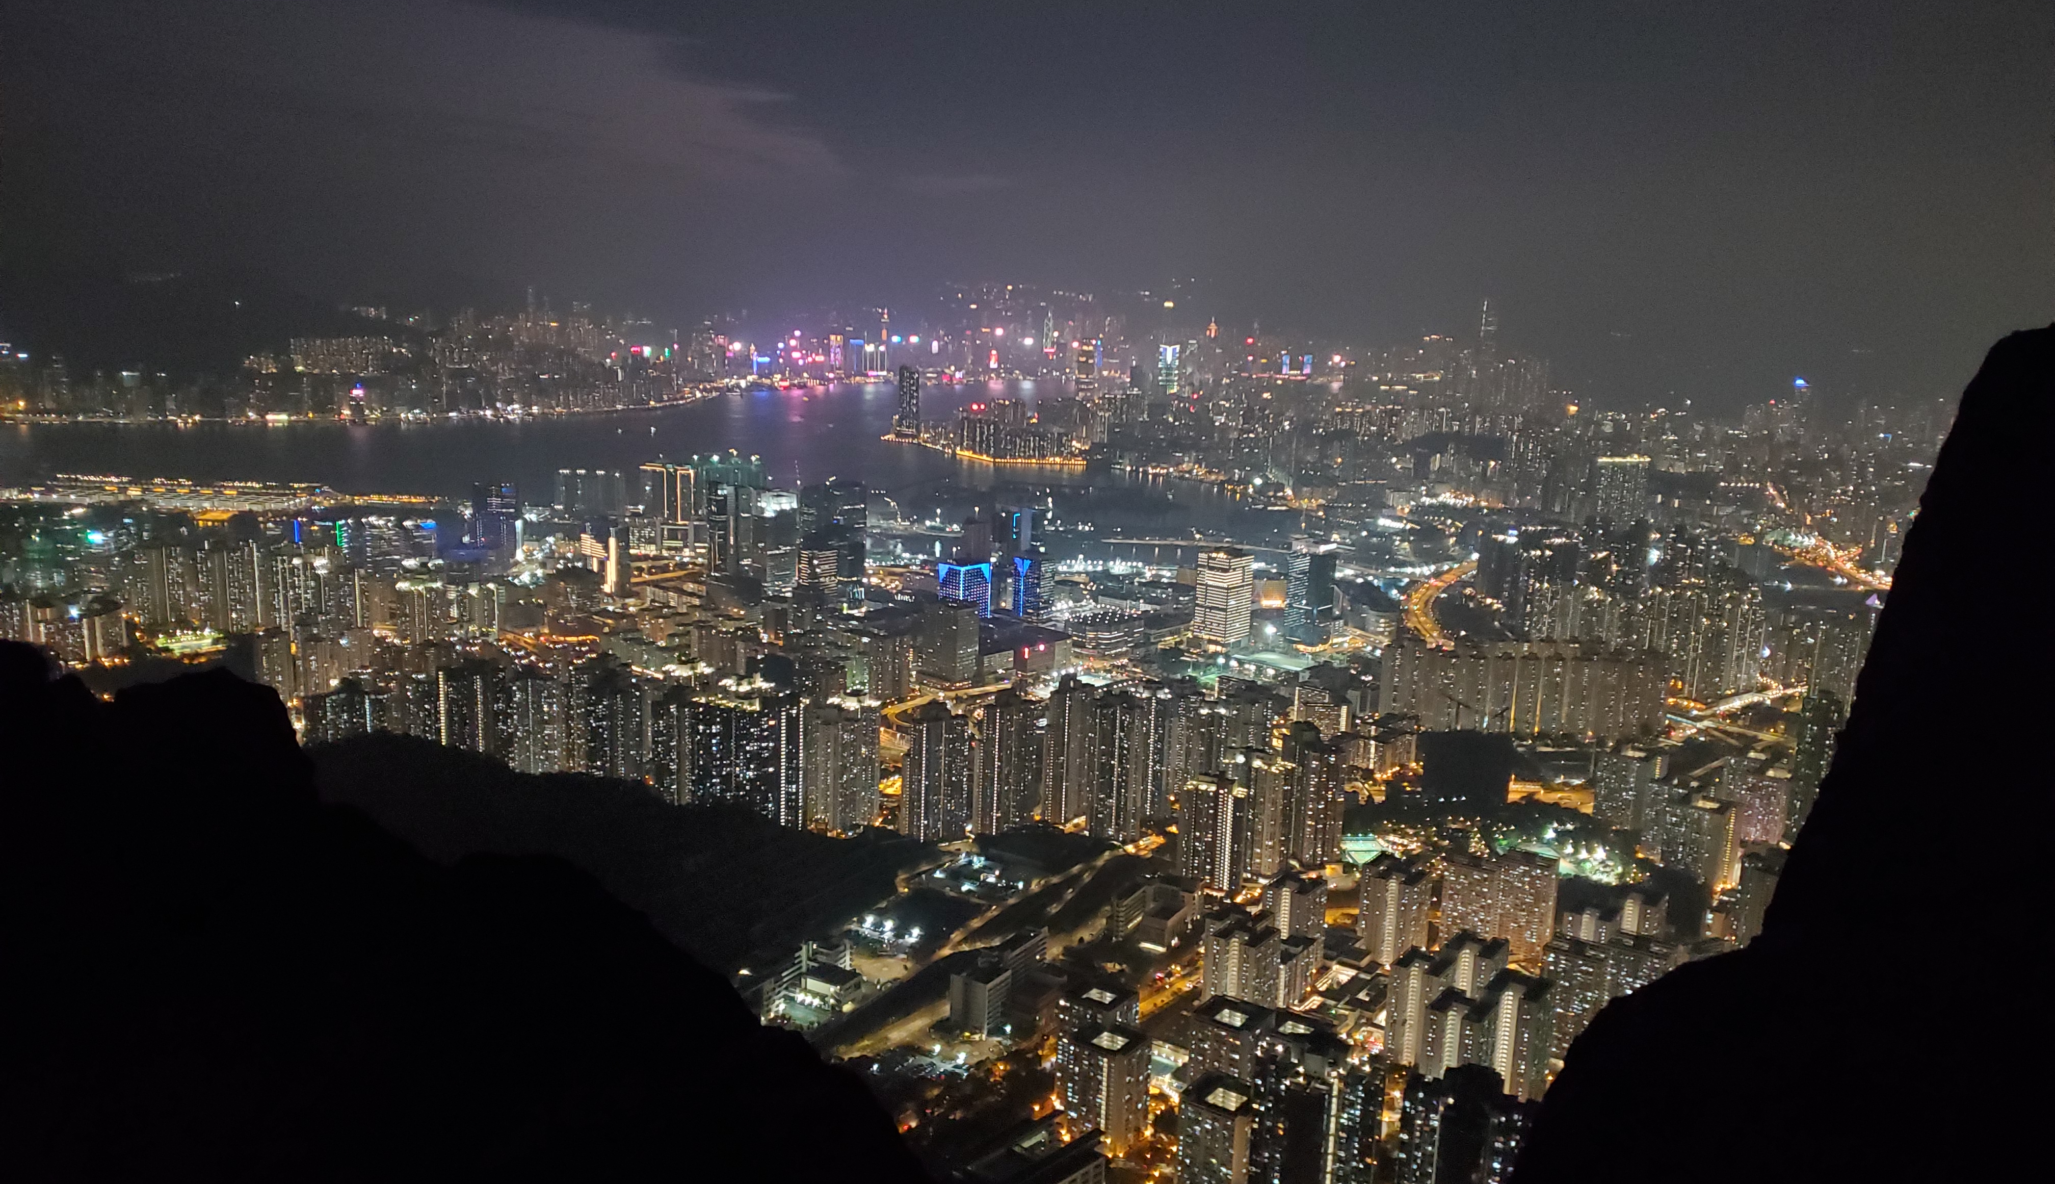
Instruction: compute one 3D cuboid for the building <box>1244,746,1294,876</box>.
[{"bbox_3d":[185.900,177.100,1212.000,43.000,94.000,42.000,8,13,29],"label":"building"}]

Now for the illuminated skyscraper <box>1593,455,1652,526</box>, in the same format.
[{"bbox_3d":[1321.200,-211.800,3433.700,118.000,170.000,30.000,-2,12,-20],"label":"illuminated skyscraper"}]

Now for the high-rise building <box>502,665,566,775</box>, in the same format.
[{"bbox_3d":[-406.500,117.700,1271.800,48.000,106.000,46.000,6,12,20],"label":"high-rise building"}]

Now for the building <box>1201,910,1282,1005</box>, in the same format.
[{"bbox_3d":[129.000,226.500,935.600,35.000,51.000,33.000,10,14,36],"label":"building"}]

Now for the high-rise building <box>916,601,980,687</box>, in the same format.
[{"bbox_3d":[-94.900,59.400,1870.800,60.000,93.000,41.000,10,14,34],"label":"high-rise building"}]

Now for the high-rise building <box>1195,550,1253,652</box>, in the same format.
[{"bbox_3d":[286.100,12.600,2244.500,57.000,137.000,55.000,12,15,40],"label":"high-rise building"}]

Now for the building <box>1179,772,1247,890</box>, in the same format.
[{"bbox_3d":[139.800,182.000,1162.500,45.000,85.000,43.000,8,13,27],"label":"building"}]

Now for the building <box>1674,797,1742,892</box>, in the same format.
[{"bbox_3d":[567.500,207.000,1295.000,38.000,65.000,40.000,12,15,41],"label":"building"}]

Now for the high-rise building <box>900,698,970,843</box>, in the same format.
[{"bbox_3d":[-73.800,146.500,1247.100,53.000,109.000,50.000,7,13,24],"label":"high-rise building"}]

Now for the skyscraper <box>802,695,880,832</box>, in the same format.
[{"bbox_3d":[-148.200,134.800,1230.200,38.000,89.000,42.000,11,14,39],"label":"skyscraper"}]

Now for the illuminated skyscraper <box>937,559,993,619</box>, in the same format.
[{"bbox_3d":[-88.500,7.100,2122.800,45.000,94.000,53.000,12,15,40],"label":"illuminated skyscraper"}]

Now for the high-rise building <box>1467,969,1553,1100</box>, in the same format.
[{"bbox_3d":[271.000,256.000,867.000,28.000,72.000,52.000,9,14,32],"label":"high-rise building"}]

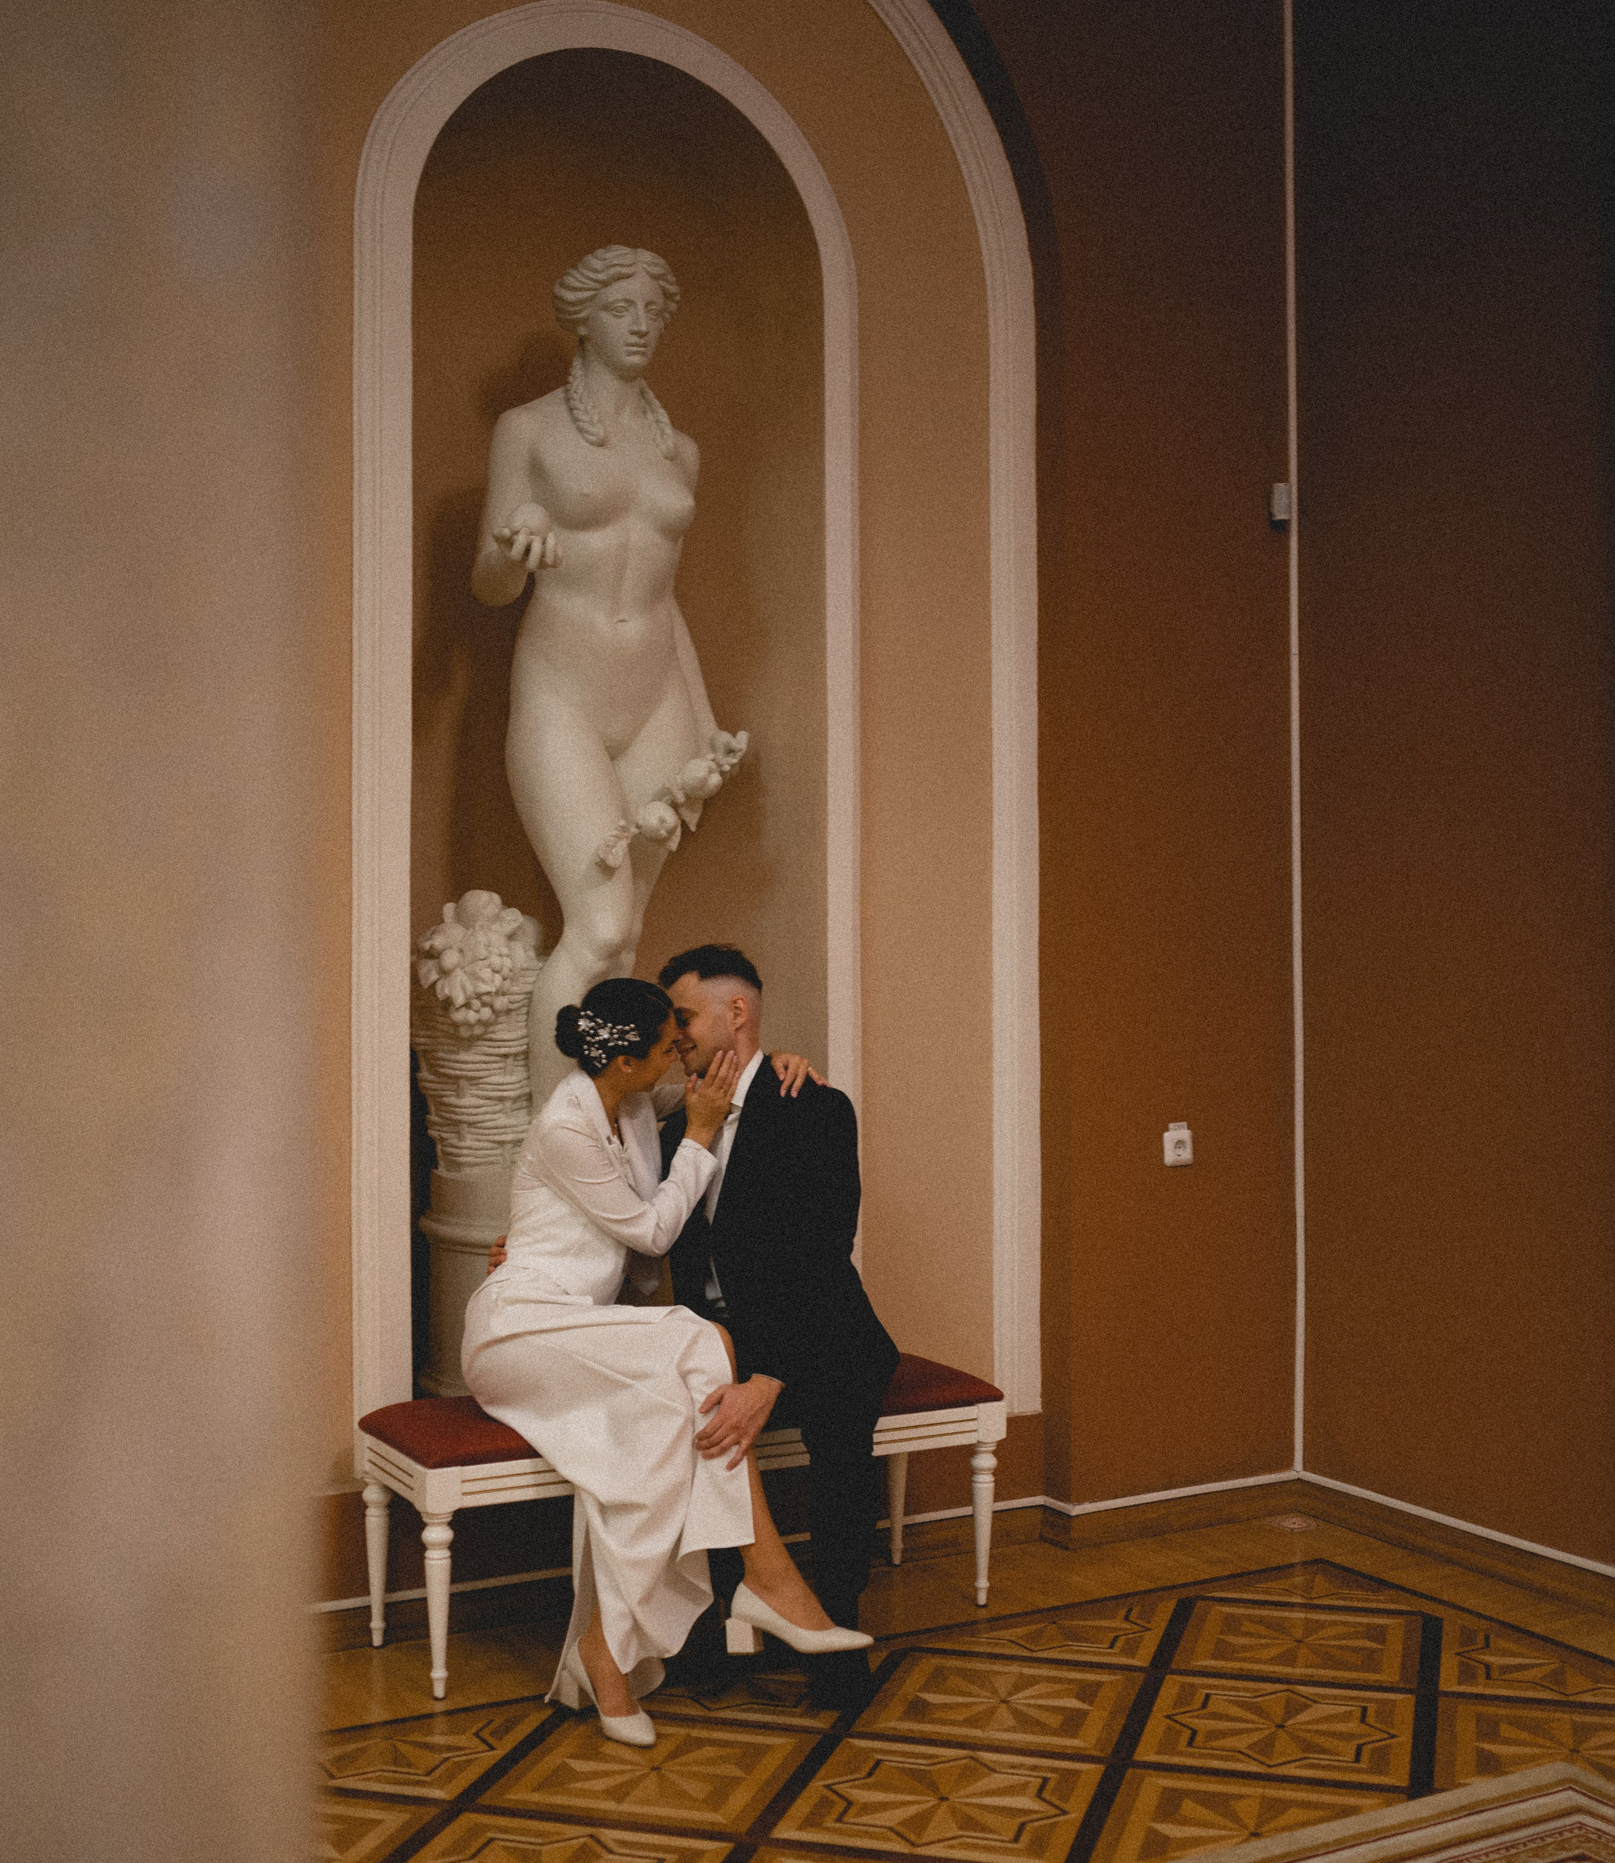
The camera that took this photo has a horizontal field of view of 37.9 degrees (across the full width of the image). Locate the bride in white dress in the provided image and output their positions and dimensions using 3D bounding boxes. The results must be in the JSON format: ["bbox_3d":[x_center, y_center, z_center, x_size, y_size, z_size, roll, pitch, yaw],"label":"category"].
[{"bbox_3d":[-0.245,0.723,4.280,0.840,1.280,0.600,0,0,25],"label":"bride in white dress"}]

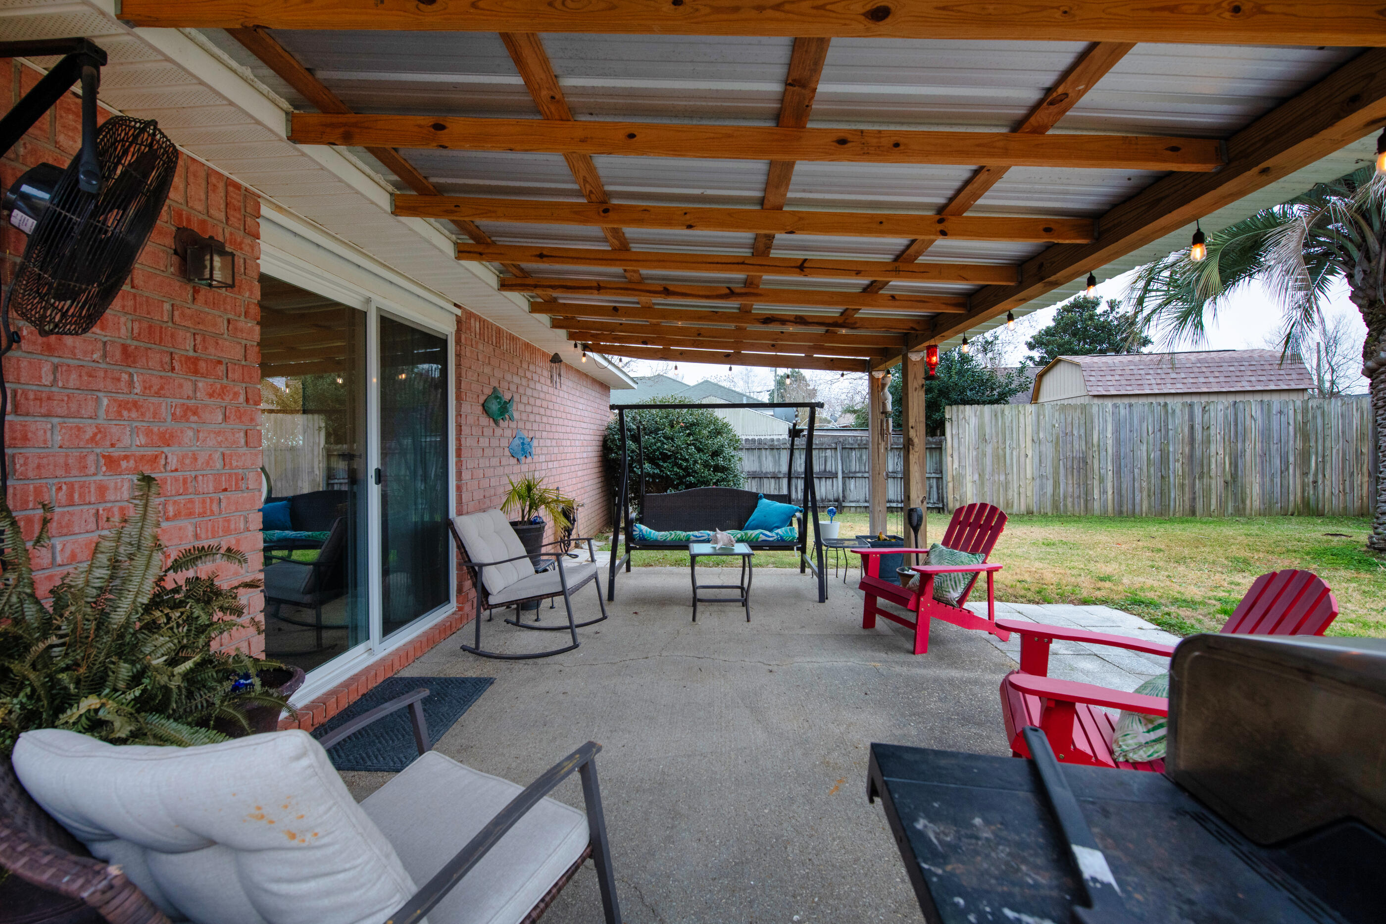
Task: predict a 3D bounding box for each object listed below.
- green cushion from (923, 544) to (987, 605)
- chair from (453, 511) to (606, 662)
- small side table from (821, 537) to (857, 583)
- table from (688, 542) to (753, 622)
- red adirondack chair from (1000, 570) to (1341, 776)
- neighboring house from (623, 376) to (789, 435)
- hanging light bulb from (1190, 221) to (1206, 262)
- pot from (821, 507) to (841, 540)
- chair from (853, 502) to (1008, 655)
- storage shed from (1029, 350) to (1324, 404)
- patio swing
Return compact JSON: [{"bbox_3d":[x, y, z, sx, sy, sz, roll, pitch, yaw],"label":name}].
[{"bbox_3d":[1.694,0.746,3.635,0.150,0.410,0.430,35,-7,-13],"label":"green cushion"},{"bbox_3d":[-1.027,0.753,3.452,0.800,0.860,0.600,0,2,10],"label":"chair"},{"bbox_3d":[1.334,0.923,5.058,0.400,0.420,0.400,0,2,2],"label":"small side table"},{"bbox_3d":[0.221,0.912,4.187,0.470,0.500,0.470,0,2,2],"label":"table"},{"bbox_3d":[1.547,0.782,1.849,0.850,0.900,0.740,1,2,25],"label":"red adirondack chair"},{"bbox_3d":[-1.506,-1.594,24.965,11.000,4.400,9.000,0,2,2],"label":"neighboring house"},{"bbox_3d":[1.849,-0.806,1.970,0.056,0.148,0.056,1,2,43],"label":"hanging light bulb"},{"bbox_3d":[1.296,0.572,5.080,0.195,0.310,0.195,0,2,2],"label":"pot"},{"bbox_3d":[1.647,0.731,3.658,0.850,0.900,0.740,-1,2,-15],"label":"chair"},{"bbox_3d":[10.697,-0.855,12.382,4.400,3.230,2.400,0,2,7],"label":"storage shed"},{"bbox_3d":[0.211,0.285,4.970,1.970,1.710,1.100,0,2,2],"label":"patio swing"}]

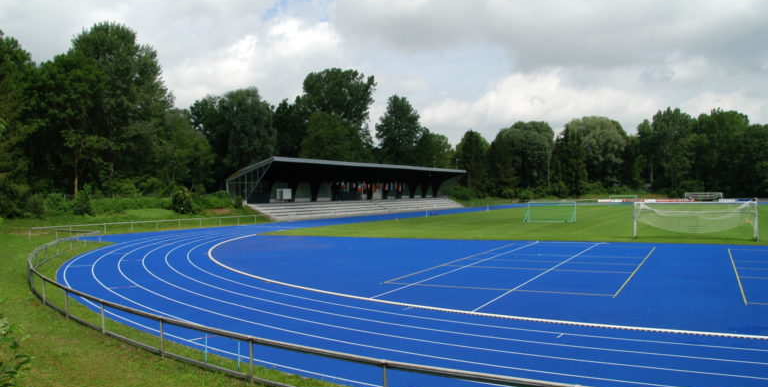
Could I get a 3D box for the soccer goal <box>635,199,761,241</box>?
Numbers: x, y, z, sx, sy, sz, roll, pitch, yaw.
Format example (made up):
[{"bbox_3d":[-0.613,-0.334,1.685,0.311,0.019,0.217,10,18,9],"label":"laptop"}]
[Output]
[{"bbox_3d":[21.100,1.870,39.400,7.500,2.500,1.600,0,0,30],"label":"soccer goal"}]

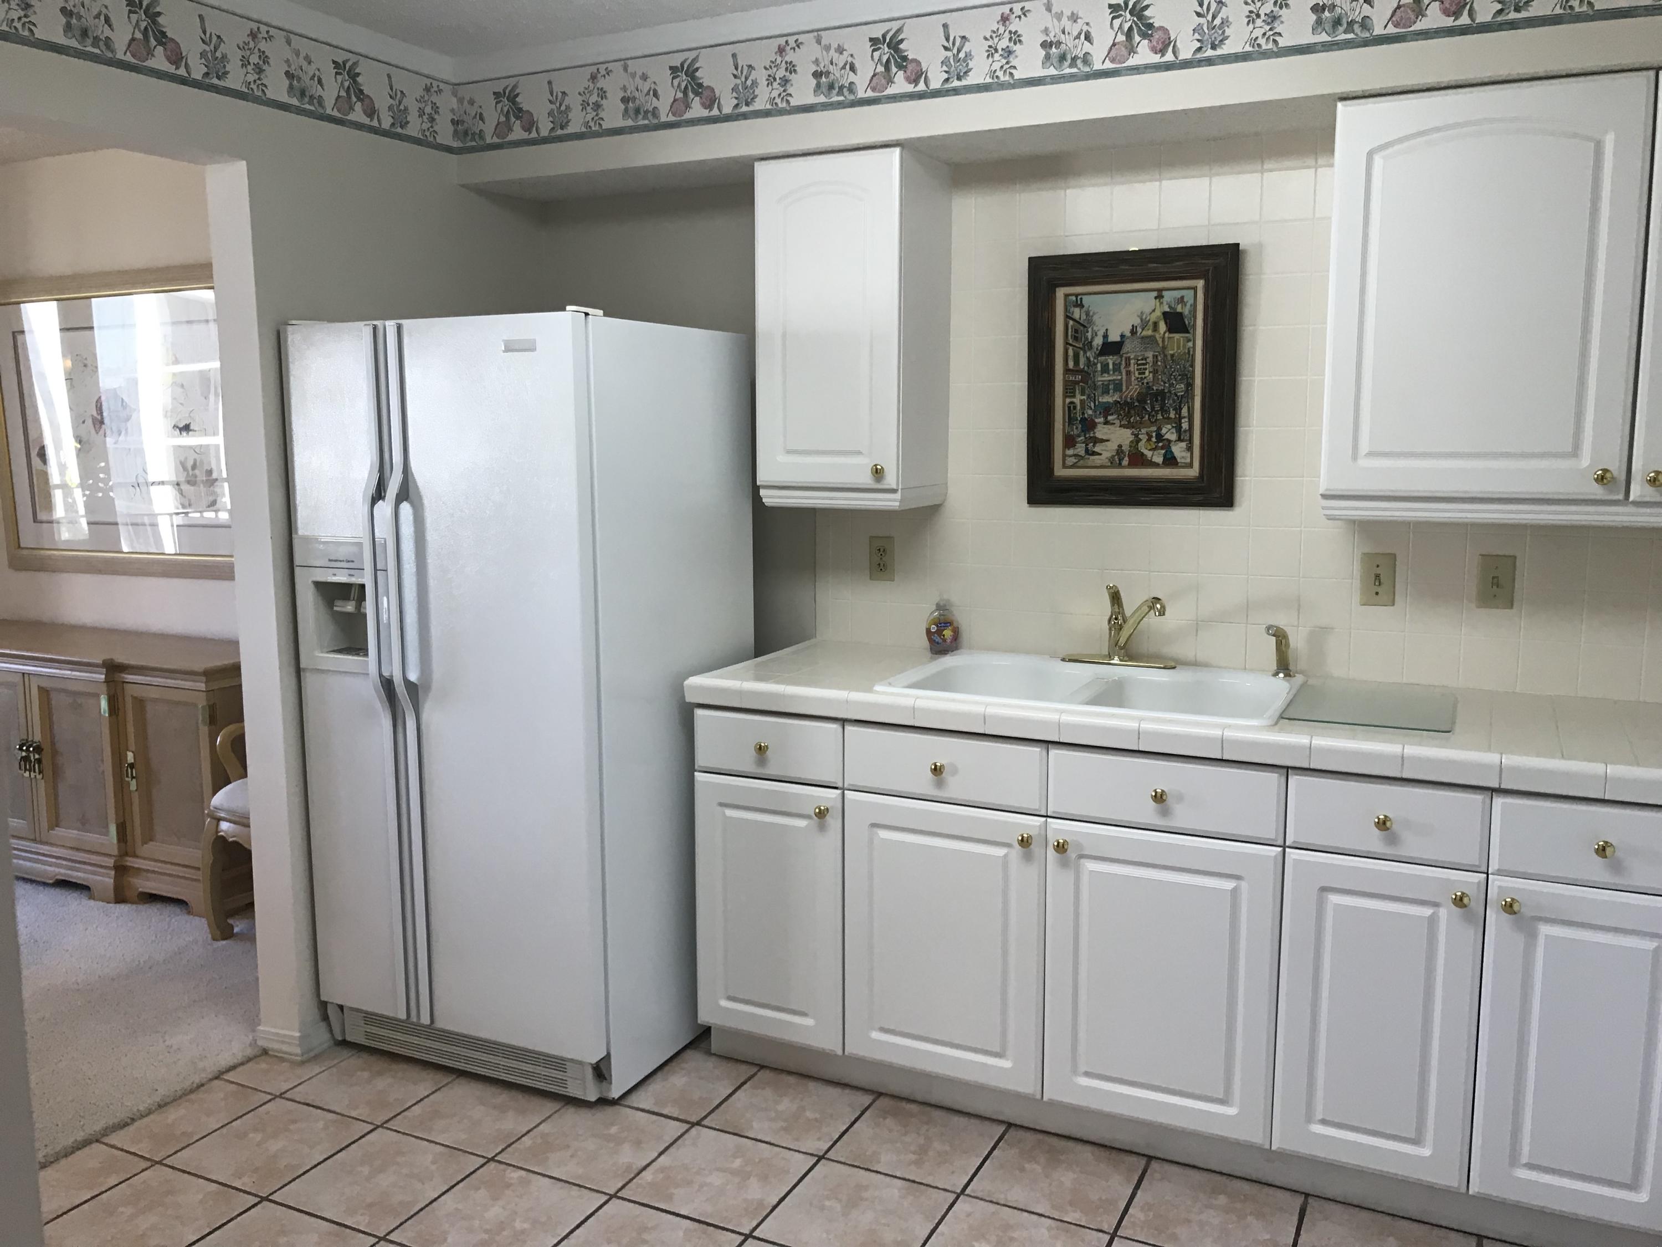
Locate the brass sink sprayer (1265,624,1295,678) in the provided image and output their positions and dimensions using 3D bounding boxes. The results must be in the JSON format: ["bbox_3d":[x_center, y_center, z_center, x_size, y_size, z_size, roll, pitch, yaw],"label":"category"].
[{"bbox_3d":[1.000,0.060,2.984,0.074,0.115,0.052,-5,9,-31],"label":"brass sink sprayer"}]

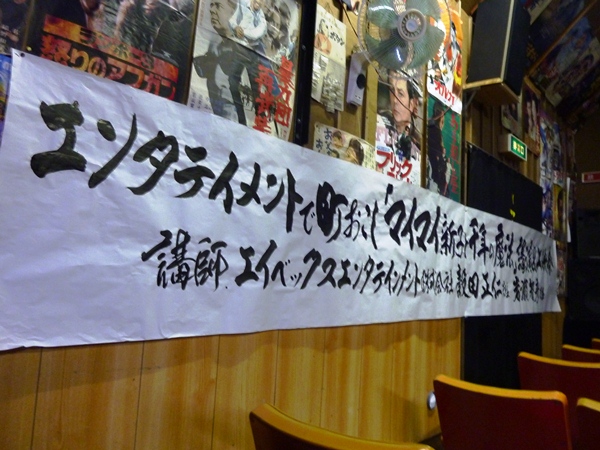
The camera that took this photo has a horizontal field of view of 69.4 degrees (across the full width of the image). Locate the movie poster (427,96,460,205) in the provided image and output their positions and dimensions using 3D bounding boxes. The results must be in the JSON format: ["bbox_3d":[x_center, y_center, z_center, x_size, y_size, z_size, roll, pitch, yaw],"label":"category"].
[{"bbox_3d":[0.998,-0.489,3.003,0.020,0.733,0.523,-3,-9,44],"label":"movie poster"}]

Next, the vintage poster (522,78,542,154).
[{"bbox_3d":[2.404,-1.074,4.483,0.020,0.699,0.518,-3,-9,44],"label":"vintage poster"}]

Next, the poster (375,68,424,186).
[{"bbox_3d":[0.601,-0.549,2.596,0.020,0.713,0.518,-3,-9,44],"label":"poster"}]

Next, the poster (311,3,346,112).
[{"bbox_3d":[0.142,-0.812,2.139,0.020,0.460,0.235,-3,-9,44],"label":"poster"}]

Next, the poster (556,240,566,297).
[{"bbox_3d":[3.021,0.503,5.035,0.020,0.672,0.484,-3,-9,44],"label":"poster"}]

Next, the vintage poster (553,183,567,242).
[{"bbox_3d":[3.038,-0.138,5.086,0.020,0.679,0.545,-3,-9,44],"label":"vintage poster"}]

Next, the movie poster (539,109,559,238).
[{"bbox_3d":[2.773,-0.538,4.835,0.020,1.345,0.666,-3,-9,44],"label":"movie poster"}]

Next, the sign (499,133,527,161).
[{"bbox_3d":[1.873,-0.669,3.809,0.386,0.155,0.090,9,-9,-41],"label":"sign"}]

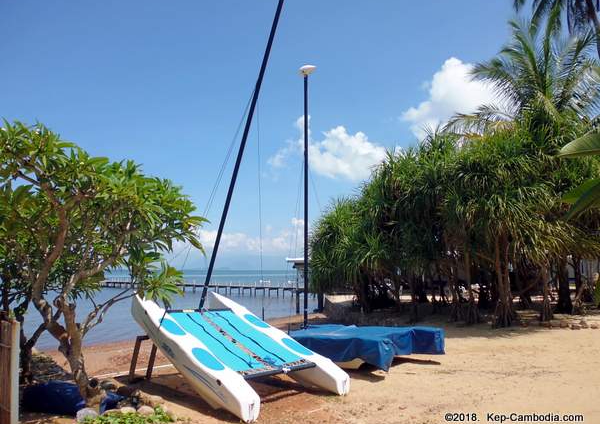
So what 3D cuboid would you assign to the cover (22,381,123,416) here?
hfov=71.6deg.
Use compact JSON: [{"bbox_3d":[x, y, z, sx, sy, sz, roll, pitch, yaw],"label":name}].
[{"bbox_3d":[-2.740,2.203,5.043,1.150,0.350,0.600,3,-8,-17],"label":"cover"}]

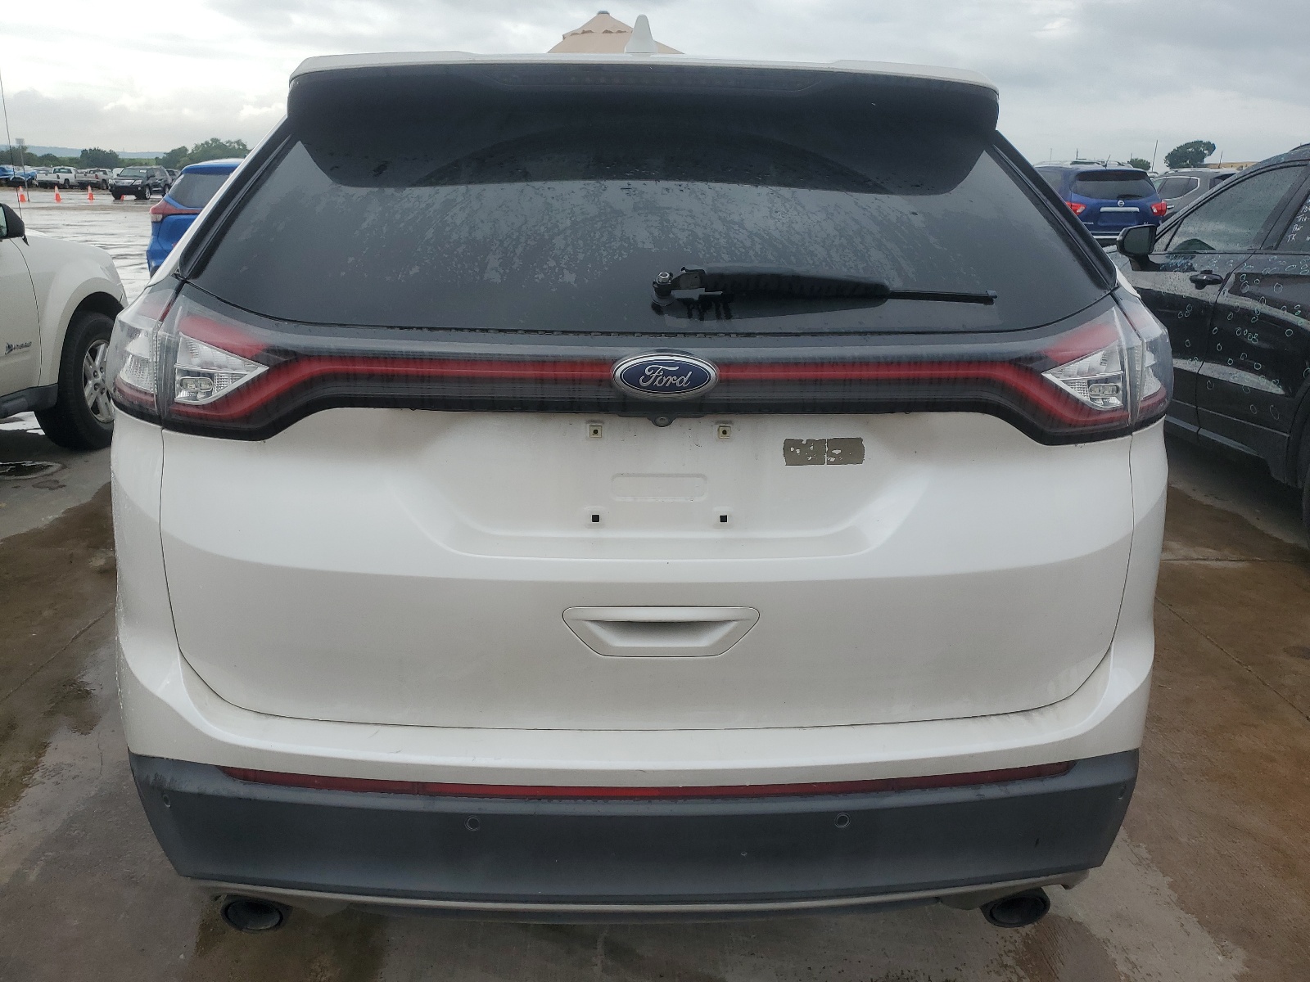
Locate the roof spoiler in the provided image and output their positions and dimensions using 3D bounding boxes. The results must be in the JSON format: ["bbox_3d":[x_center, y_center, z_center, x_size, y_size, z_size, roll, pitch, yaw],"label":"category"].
[{"bbox_3d":[-0.018,-0.696,1.752,1.230,0.130,0.290,0,18,-3],"label":"roof spoiler"}]

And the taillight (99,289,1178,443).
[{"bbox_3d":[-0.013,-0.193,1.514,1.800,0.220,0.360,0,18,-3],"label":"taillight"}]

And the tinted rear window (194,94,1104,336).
[{"bbox_3d":[-0.004,-0.464,1.554,1.390,0.120,0.560,0,57,-3],"label":"tinted rear window"}]

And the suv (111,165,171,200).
[{"bbox_3d":[-30.615,-18.389,58.597,1.970,1.900,4.950,0,18,-2],"label":"suv"}]

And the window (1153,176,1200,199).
[{"bbox_3d":[9.751,-5.675,18.400,0.100,0.420,1.350,13,16,-11],"label":"window"}]

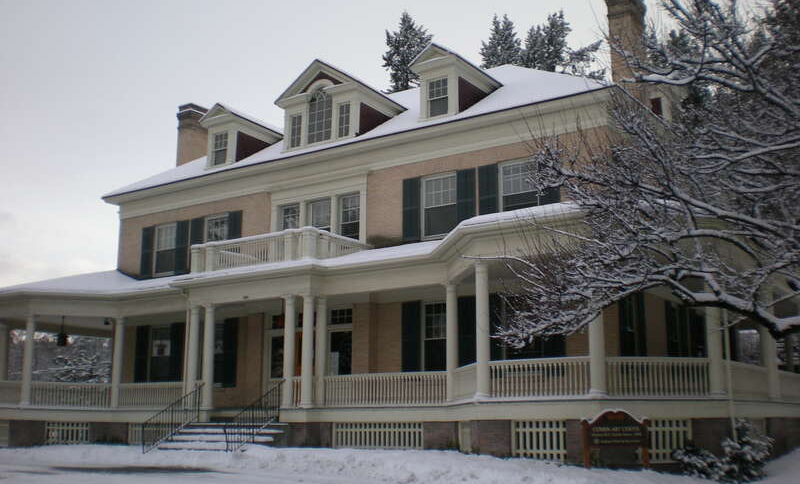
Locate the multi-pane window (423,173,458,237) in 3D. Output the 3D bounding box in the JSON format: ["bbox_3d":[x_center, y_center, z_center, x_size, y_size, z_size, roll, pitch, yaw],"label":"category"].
[{"bbox_3d":[1.055,-0.938,23.263,1.090,1.766,0.150,-8,-15,33],"label":"multi-pane window"}]

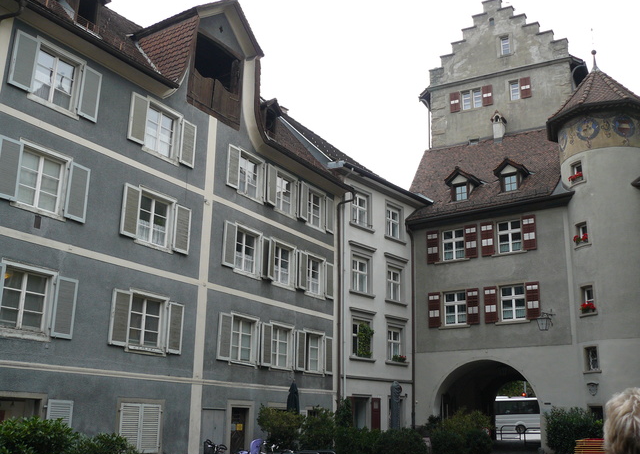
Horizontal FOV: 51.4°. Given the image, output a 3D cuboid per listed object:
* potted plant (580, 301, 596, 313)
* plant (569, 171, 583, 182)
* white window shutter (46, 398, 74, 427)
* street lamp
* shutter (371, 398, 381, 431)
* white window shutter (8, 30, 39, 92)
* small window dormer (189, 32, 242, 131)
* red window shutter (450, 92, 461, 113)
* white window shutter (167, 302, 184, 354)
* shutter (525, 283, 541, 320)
[{"bbox_3d":[10.756,3.225,26.665,0.300,0.420,0.550,11,-19,-31],"label":"potted plant"},{"bbox_3d":[10.991,-2.148,28.600,0.300,0.380,0.550,8,-18,-23],"label":"plant"},{"bbox_3d":[-6.233,4.805,15.865,0.060,1.280,0.700,-9,-19,31],"label":"white window shutter"},{"bbox_3d":[9.476,4.007,27.811,0.550,0.800,1.100,-11,-20,34],"label":"street lamp"},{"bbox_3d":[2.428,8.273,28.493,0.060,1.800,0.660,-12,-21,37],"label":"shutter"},{"bbox_3d":[-7.309,-4.087,16.475,0.060,1.468,0.619,-9,-19,31],"label":"white window shutter"},{"bbox_3d":[-3.557,-5.046,22.872,0.350,2.733,2.395,-9,-19,31],"label":"small window dormer"},{"bbox_3d":[7.582,-6.963,37.244,0.538,1.236,0.050,-7,-18,26],"label":"red window shutter"},{"bbox_3d":[-4.244,2.994,19.590,0.060,1.447,0.599,-9,-19,31],"label":"white window shutter"},{"bbox_3d":[9.289,3.219,29.012,0.614,1.620,0.060,-11,-20,34],"label":"shutter"}]

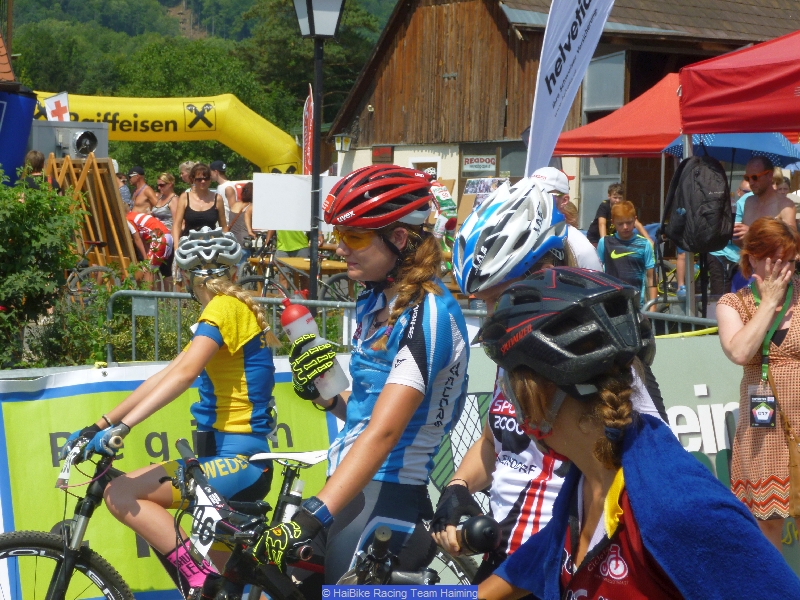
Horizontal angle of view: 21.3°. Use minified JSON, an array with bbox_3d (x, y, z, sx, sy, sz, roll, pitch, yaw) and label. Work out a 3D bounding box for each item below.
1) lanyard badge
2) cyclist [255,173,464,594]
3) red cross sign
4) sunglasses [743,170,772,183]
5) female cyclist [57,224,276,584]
[{"bbox_3d":[1.260,0.189,7.250,0.155,0.490,0.110,1,4,-5],"label":"lanyard badge"},{"bbox_3d":[-0.087,0.579,4.950,0.530,1.730,0.510,0,4,-25],"label":"cyclist"},{"bbox_3d":[-3.844,-2.131,24.000,0.220,0.250,0.025,-12,4,-7],"label":"red cross sign"},{"bbox_3d":[2.192,-0.755,13.000,0.140,0.047,0.145,-17,12,-28],"label":"sunglasses"},{"bbox_3d":[-0.723,0.559,6.700,0.680,1.600,0.540,1,4,-12],"label":"female cyclist"}]

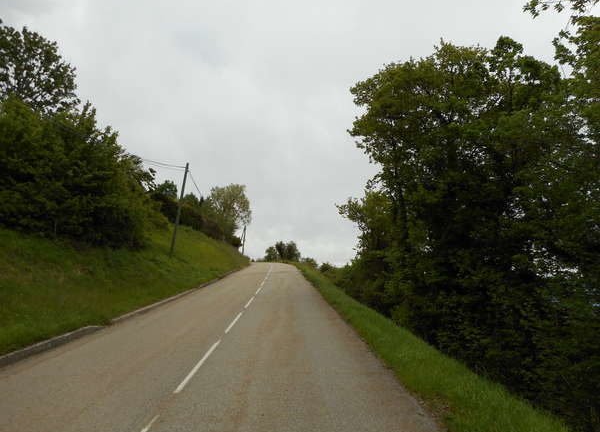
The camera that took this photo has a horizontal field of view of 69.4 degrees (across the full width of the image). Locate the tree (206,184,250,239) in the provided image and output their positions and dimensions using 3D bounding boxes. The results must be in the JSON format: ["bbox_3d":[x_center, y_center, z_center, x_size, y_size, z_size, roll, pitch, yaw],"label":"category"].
[{"bbox_3d":[-10.800,-0.500,64.000,6.900,8.800,6.700,1,-8,0],"label":"tree"}]

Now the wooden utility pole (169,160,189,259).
[{"bbox_3d":[-8.080,-0.470,29.050,0.230,6.550,0.230,8,-8,0],"label":"wooden utility pole"}]

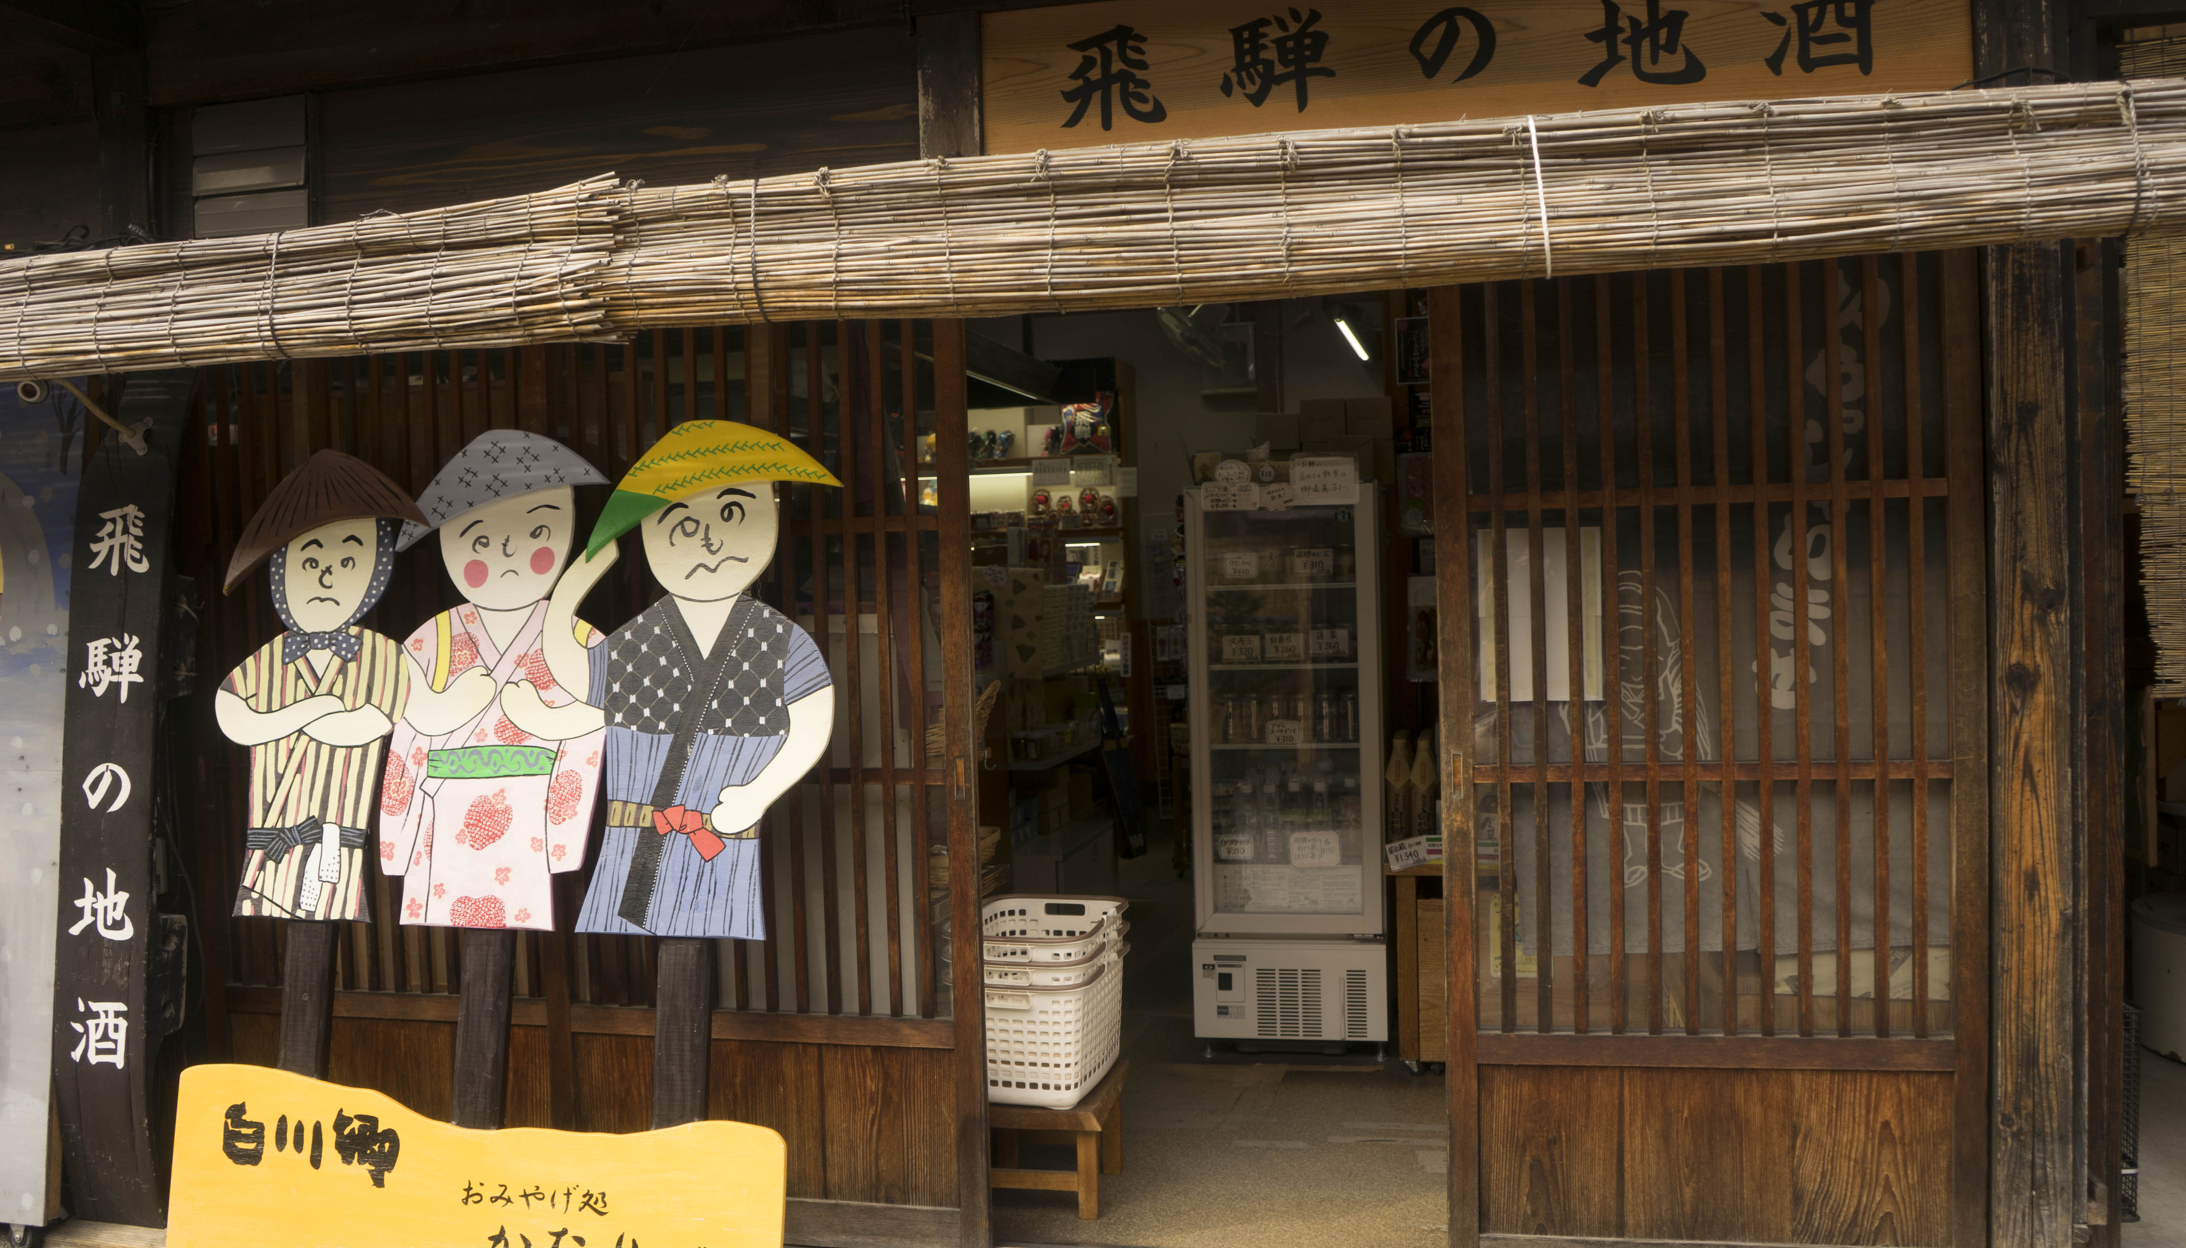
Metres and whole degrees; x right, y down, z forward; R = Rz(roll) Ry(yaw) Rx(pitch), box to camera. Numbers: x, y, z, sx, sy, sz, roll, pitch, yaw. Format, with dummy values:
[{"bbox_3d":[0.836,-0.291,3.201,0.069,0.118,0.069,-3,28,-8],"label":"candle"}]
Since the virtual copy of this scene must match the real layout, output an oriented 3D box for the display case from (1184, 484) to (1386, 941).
[{"bbox_3d":[0.550,0.312,4.651,0.506,1.344,0.500,-1,1,13],"label":"display case"}]

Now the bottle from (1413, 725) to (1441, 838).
[{"bbox_3d":[0.869,0.434,4.429,0.070,0.314,0.070,-1,1,17],"label":"bottle"}]

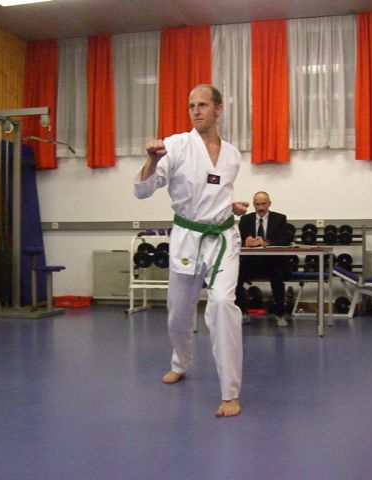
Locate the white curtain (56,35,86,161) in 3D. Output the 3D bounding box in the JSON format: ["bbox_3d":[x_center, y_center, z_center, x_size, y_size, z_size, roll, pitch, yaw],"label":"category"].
[{"bbox_3d":[-1.400,-1.755,8.650,0.430,1.500,0.110,0,0,15],"label":"white curtain"}]

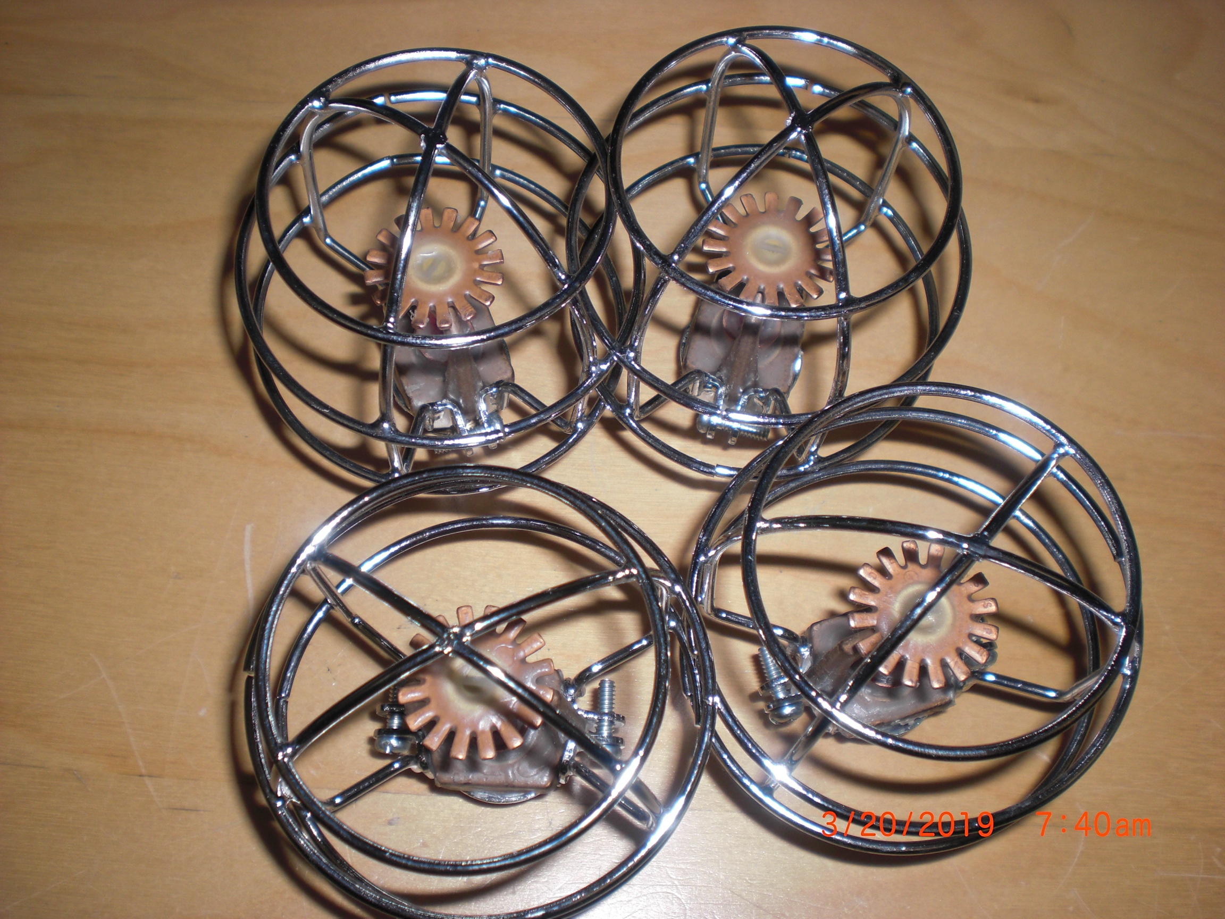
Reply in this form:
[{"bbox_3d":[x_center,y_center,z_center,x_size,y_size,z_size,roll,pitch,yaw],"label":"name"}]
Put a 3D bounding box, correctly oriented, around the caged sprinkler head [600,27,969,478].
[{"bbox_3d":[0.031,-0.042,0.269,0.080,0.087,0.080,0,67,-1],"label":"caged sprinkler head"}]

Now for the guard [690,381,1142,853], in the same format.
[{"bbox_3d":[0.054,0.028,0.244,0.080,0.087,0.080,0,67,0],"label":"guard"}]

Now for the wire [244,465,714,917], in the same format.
[{"bbox_3d":[-0.025,0.040,0.243,0.085,0.070,0.085,0,68,0],"label":"wire"}]

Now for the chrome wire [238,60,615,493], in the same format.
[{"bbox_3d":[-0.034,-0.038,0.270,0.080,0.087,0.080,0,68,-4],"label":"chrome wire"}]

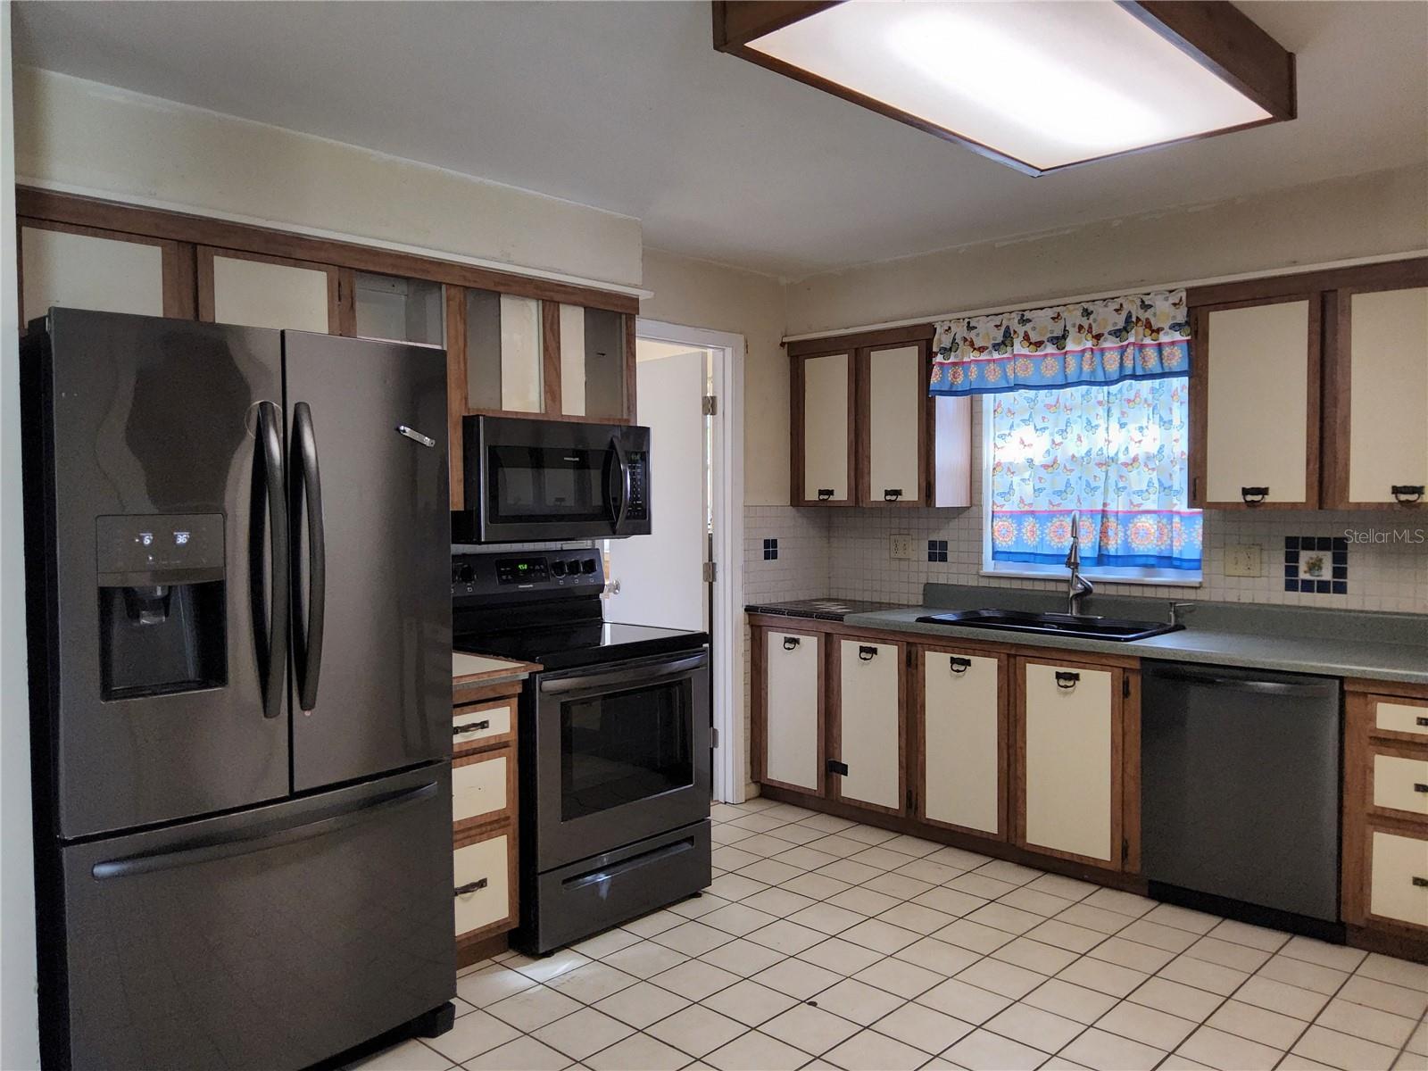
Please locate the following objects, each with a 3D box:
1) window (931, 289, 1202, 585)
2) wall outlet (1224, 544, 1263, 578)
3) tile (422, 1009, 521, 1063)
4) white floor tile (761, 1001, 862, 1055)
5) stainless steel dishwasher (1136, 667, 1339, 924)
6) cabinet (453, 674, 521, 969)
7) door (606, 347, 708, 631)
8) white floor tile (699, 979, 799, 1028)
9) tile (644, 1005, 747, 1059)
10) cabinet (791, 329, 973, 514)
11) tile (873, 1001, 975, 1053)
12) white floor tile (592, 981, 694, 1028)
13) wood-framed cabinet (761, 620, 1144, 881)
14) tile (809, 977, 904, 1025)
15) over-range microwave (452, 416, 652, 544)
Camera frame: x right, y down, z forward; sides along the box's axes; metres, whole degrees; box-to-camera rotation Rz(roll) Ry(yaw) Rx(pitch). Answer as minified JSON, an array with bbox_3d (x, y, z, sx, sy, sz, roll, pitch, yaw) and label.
[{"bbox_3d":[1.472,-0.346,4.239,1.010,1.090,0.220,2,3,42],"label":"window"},{"bbox_3d":[2.004,0.097,3.909,0.126,0.120,0.012,2,3,42],"label":"wall outlet"},{"bbox_3d":[-0.635,1.308,2.686,0.201,0.010,0.201,1,2,44],"label":"tile"},{"bbox_3d":[0.254,1.303,2.710,0.201,0.010,0.201,1,2,44],"label":"white floor tile"},{"bbox_3d":[1.889,0.812,3.542,0.598,0.784,0.610,1,2,44],"label":"stainless steel dishwasher"},{"bbox_3d":[-0.917,0.858,3.229,0.610,0.870,0.360,2,3,45],"label":"cabinet"},{"bbox_3d":[-0.278,0.194,5.019,0.697,2.058,0.040,1,2,44],"label":"door"},{"bbox_3d":[0.102,1.300,2.854,0.201,0.010,0.201,1,2,44],"label":"white floor tile"},{"bbox_3d":[-0.046,1.305,2.700,0.201,0.010,0.201,1,2,44],"label":"tile"},{"bbox_3d":[0.767,-0.526,4.814,0.799,0.784,0.318,1,2,44],"label":"cabinet"},{"bbox_3d":[0.558,1.319,2.754,0.202,0.010,0.202,2,3,43],"label":"tile"},{"bbox_3d":[-0.200,1.314,2.873,0.202,0.010,0.202,2,3,43],"label":"white floor tile"},{"bbox_3d":[1.032,0.788,4.392,1.753,0.810,0.610,2,3,42],"label":"wood-framed cabinet"},{"bbox_3d":[0.396,1.298,2.858,0.201,0.010,0.201,1,2,44],"label":"tile"},{"bbox_3d":[-0.629,-0.200,3.770,0.400,0.420,0.755,2,3,45],"label":"over-range microwave"}]

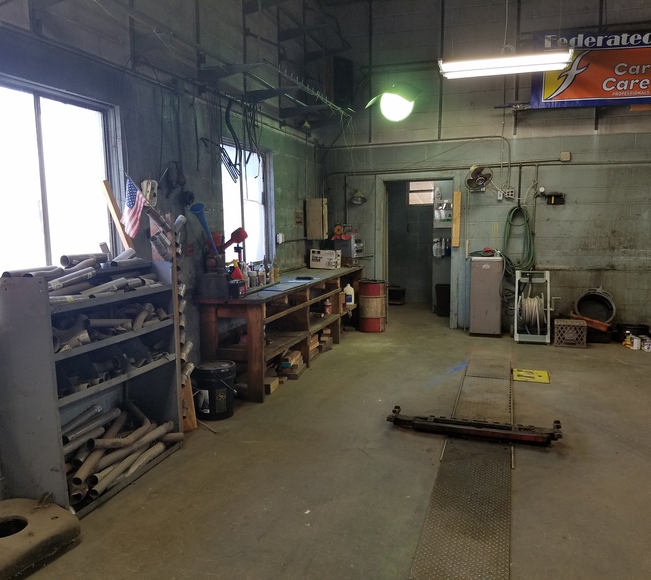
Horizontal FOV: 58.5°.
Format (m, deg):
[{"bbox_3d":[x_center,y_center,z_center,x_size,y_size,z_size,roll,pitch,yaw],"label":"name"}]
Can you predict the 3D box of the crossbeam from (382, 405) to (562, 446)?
[{"bbox_3d":[1.002,0.922,3.993,1.175,0.150,0.180,2,7,17],"label":"crossbeam"}]

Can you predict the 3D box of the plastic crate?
[{"bbox_3d":[2.883,0.497,6.828,0.335,0.275,0.335,2,7,17],"label":"plastic crate"}]

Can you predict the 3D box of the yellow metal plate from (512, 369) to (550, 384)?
[{"bbox_3d":[1.938,0.801,5.473,0.310,0.016,0.480,2,7,17],"label":"yellow metal plate"}]

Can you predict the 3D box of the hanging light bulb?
[{"bbox_3d":[0.552,-1.487,4.606,0.400,0.290,0.380,2,7,17],"label":"hanging light bulb"}]

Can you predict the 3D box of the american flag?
[{"bbox_3d":[-1.236,-0.533,3.752,0.170,0.400,0.060,2,7,17],"label":"american flag"}]

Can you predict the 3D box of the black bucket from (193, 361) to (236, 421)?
[{"bbox_3d":[-0.853,0.767,4.448,0.305,0.375,0.305,0,7,0],"label":"black bucket"}]

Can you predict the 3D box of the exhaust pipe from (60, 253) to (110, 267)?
[{"bbox_3d":[-1.336,-0.179,3.236,0.064,0.064,0.370,2,7,17],"label":"exhaust pipe"}]

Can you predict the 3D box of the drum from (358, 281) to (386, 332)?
[{"bbox_3d":[0.645,0.204,7.805,0.355,0.650,0.355,2,7,17],"label":"drum"}]

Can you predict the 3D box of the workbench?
[{"bbox_3d":[-0.287,0.298,6.333,0.590,0.836,3.300,2,7,17],"label":"workbench"}]

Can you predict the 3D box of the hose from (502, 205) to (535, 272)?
[{"bbox_3d":[2.458,-0.663,7.378,0.400,0.850,0.140,2,7,17],"label":"hose"}]

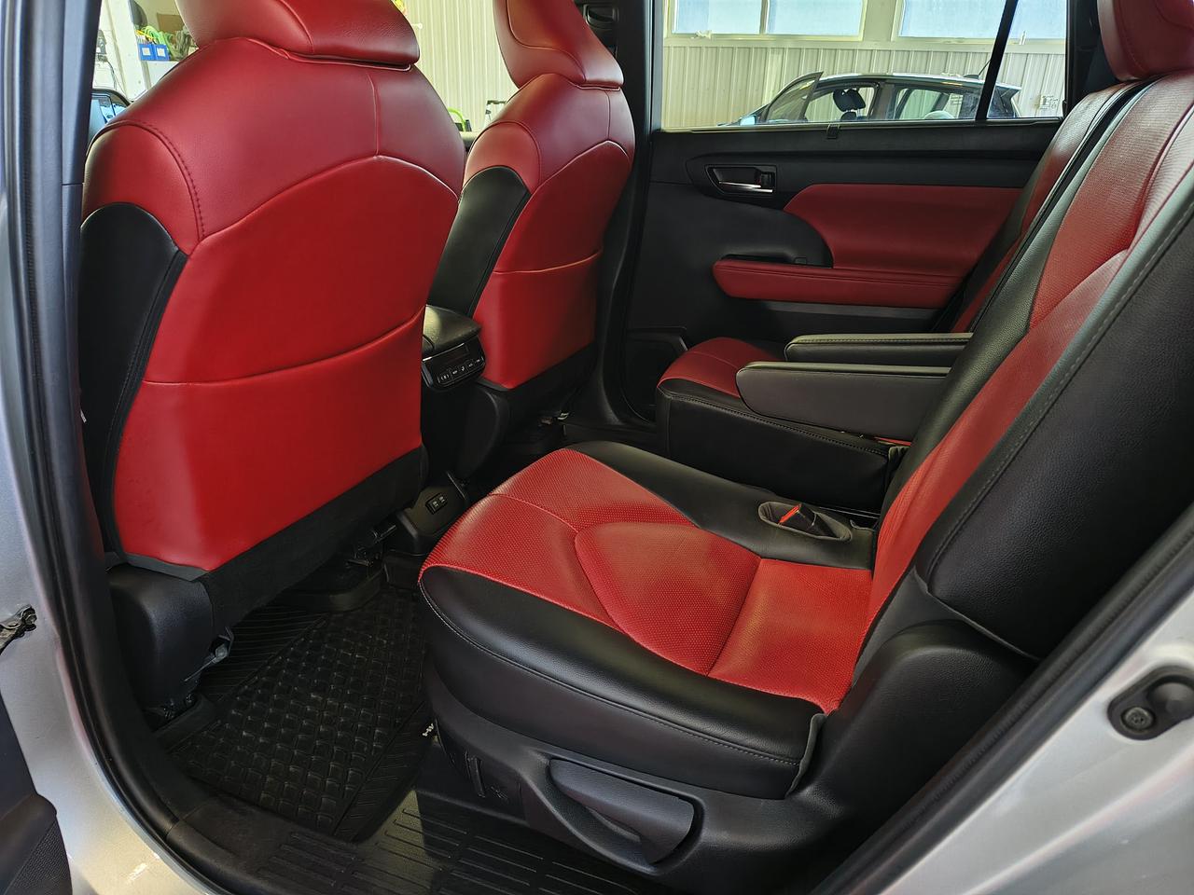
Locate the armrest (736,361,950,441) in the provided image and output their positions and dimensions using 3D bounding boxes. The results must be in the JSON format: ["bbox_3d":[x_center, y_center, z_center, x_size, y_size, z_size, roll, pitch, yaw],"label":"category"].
[{"bbox_3d":[0.377,-0.080,1.226,0.345,0.110,0.070,6,24,21],"label":"armrest"}]

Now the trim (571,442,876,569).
[{"bbox_3d":[0.173,0.087,1.269,0.475,0.120,0.140,14,27,17],"label":"trim"}]

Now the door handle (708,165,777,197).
[{"bbox_3d":[0.343,-0.633,1.959,0.163,0.059,0.035,10,25,19],"label":"door handle"}]

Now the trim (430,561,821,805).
[{"bbox_3d":[0.020,0.251,0.955,0.475,0.158,0.140,14,27,17],"label":"trim"}]

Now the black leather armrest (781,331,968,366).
[{"bbox_3d":[0.482,-0.136,1.359,0.345,0.110,0.065,6,24,21],"label":"black leather armrest"}]

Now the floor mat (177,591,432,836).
[{"bbox_3d":[-0.419,0.373,1.371,0.475,0.035,0.520,10,25,19],"label":"floor mat"}]

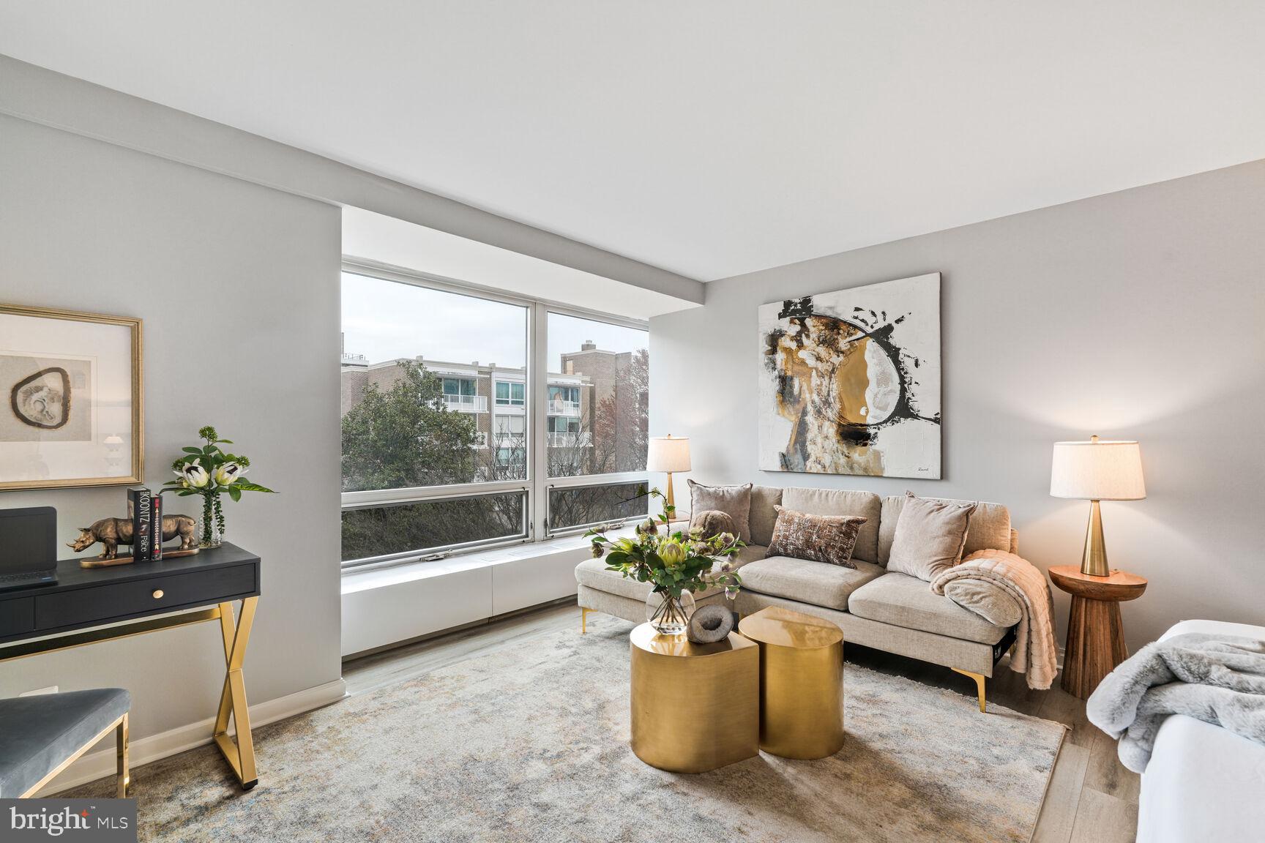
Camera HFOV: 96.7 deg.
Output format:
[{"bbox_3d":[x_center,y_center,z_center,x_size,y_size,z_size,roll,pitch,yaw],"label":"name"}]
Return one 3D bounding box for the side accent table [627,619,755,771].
[{"bbox_3d":[0.203,1.048,2.206,0.415,0.408,0.400,1,-1,-24],"label":"side accent table"}]

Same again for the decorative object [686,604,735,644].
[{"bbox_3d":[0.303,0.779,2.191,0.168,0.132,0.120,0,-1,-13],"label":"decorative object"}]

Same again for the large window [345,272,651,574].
[{"bbox_3d":[-0.780,-0.017,4.045,0.100,1.740,2.660,-1,-2,43],"label":"large window"}]

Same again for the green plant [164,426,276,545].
[{"bbox_3d":[-1.532,0.243,2.089,0.270,0.456,0.360,-1,-2,43],"label":"green plant"}]

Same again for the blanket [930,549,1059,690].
[{"bbox_3d":[1.688,0.908,2.623,0.430,0.570,0.460,-1,-2,43],"label":"blanket"}]

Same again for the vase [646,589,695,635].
[{"bbox_3d":[0.162,0.761,2.280,0.200,0.168,0.200,0,-1,4],"label":"vase"}]

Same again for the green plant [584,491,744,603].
[{"bbox_3d":[0.126,0.501,2.271,0.630,0.470,0.500,0,-1,3],"label":"green plant"}]

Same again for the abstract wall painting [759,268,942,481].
[{"bbox_3d":[1.407,-0.261,3.787,1.227,1.236,0.040,-1,-2,43],"label":"abstract wall painting"}]

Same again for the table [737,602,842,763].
[{"bbox_3d":[0.629,1.031,2.244,0.406,0.403,0.406,-1,-2,43],"label":"table"}]

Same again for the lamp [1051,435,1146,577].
[{"bbox_3d":[2.147,0.387,2.606,0.346,0.642,0.346,-1,-2,43],"label":"lamp"}]

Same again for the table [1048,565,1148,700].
[{"bbox_3d":[2.179,0.996,2.636,0.356,0.552,0.356,-1,-1,43],"label":"table"}]

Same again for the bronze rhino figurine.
[{"bbox_3d":[-1.704,0.399,1.936,0.105,0.145,0.345,-1,-1,43],"label":"bronze rhino figurine"}]

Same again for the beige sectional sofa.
[{"bbox_3d":[0.873,0.852,3.213,2.110,0.850,1.420,-1,-1,43],"label":"beige sectional sofa"}]

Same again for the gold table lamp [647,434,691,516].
[{"bbox_3d":[0.288,0.419,4.324,0.346,0.642,0.346,0,-1,0],"label":"gold table lamp"}]

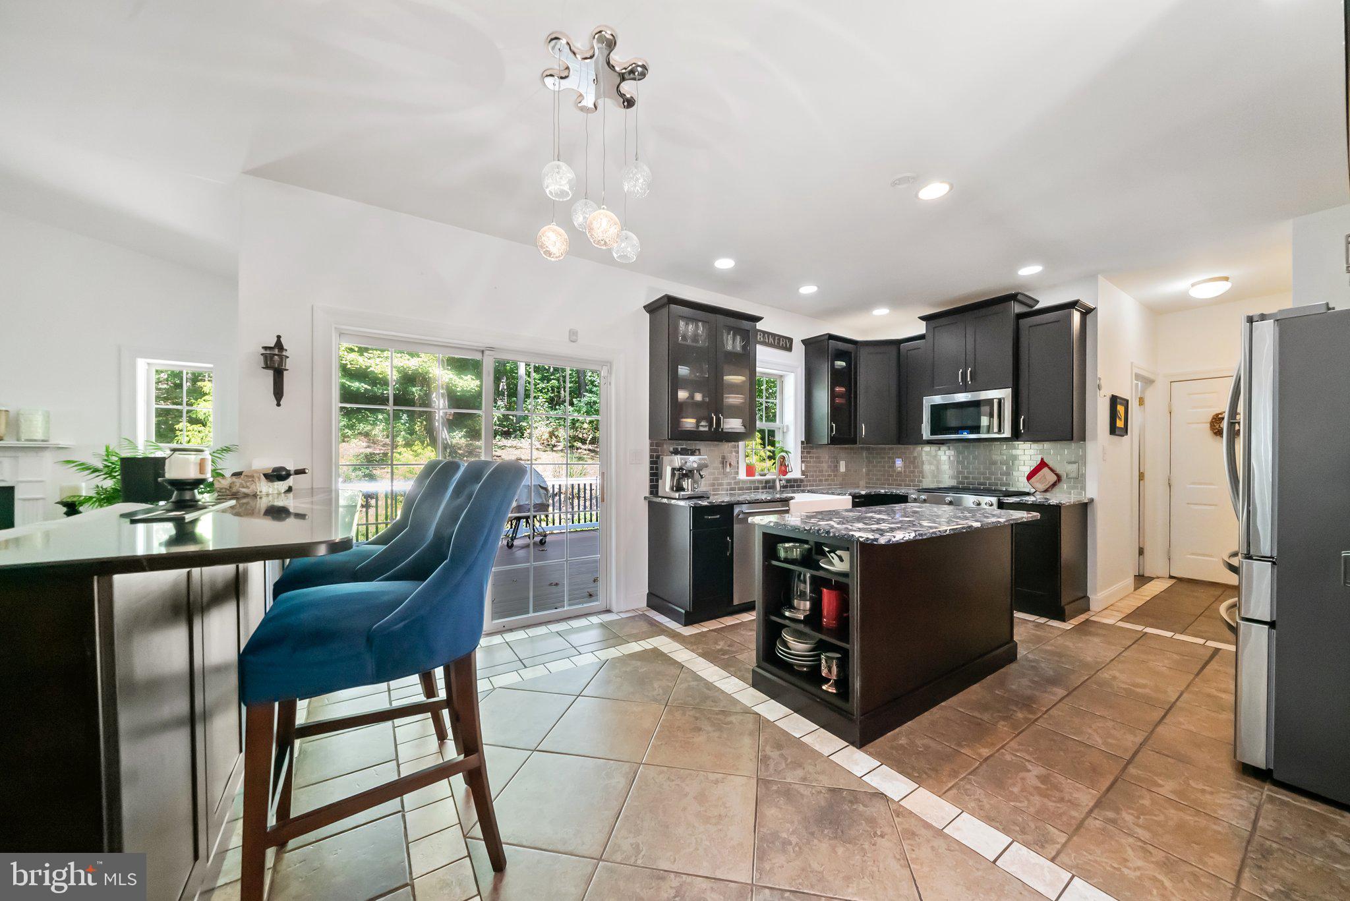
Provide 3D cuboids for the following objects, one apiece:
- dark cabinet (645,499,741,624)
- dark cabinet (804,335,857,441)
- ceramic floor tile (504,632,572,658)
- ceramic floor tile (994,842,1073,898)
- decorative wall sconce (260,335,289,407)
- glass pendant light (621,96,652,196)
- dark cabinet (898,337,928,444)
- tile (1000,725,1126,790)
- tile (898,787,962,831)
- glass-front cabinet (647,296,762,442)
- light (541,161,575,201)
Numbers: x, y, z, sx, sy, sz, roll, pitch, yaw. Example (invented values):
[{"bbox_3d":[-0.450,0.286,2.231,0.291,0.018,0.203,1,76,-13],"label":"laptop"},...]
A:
[{"bbox_3d":[0.115,0.849,3.584,0.405,0.890,0.635,0,0,-33],"label":"dark cabinet"},{"bbox_3d":[1.677,-0.625,4.839,0.497,1.107,0.350,0,0,-34],"label":"dark cabinet"},{"bbox_3d":[-0.872,1.275,2.939,0.333,0.012,0.299,0,0,-34],"label":"ceramic floor tile"},{"bbox_3d":[1.113,1.304,1.398,0.147,0.010,0.147,0,0,-31],"label":"ceramic floor tile"},{"bbox_3d":[-2.130,-0.424,2.414,0.115,0.395,0.130,0,0,-34],"label":"decorative wall sconce"},{"bbox_3d":[-0.146,-1.185,1.712,0.118,0.430,0.118,0,0,0],"label":"glass pendant light"},{"bbox_3d":[2.538,-0.601,4.609,0.330,1.050,0.290,0,0,-35],"label":"dark cabinet"},{"bbox_3d":[1.653,1.296,1.913,0.322,0.010,0.322,0,0,-34],"label":"tile"},{"bbox_3d":[0.931,1.304,1.642,0.147,0.010,0.147,0,0,-31],"label":"tile"},{"bbox_3d":[0.263,-0.634,3.886,1.000,1.110,0.355,0,0,-34],"label":"glass-front cabinet"},{"bbox_3d":[-0.400,-0.927,1.548,0.118,0.115,0.118,0,0,-33],"label":"light"}]

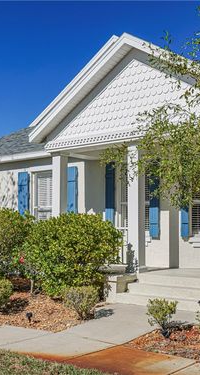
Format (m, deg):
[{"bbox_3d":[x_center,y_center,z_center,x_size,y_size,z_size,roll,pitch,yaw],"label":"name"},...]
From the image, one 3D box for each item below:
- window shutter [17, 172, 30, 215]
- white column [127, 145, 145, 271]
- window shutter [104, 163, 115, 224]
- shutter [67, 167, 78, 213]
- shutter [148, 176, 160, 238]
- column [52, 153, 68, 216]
[{"bbox_3d":[-2.283,0.509,15.380,0.479,1.916,0.052,-4,-6,42],"label":"window shutter"},{"bbox_3d":[0.823,0.483,11.605,0.319,2.802,0.299,-4,-6,42],"label":"white column"},{"bbox_3d":[0.254,0.370,14.112,0.324,1.988,0.052,-4,-6,42],"label":"window shutter"},{"bbox_3d":[-0.823,0.403,14.070,0.443,1.916,0.052,-4,-6,42],"label":"shutter"},{"bbox_3d":[1.355,0.290,13.124,0.309,1.988,0.052,-4,-6,42],"label":"shutter"},{"bbox_3d":[-1.014,0.611,13.254,0.309,2.812,0.299,-4,-6,42],"label":"column"}]

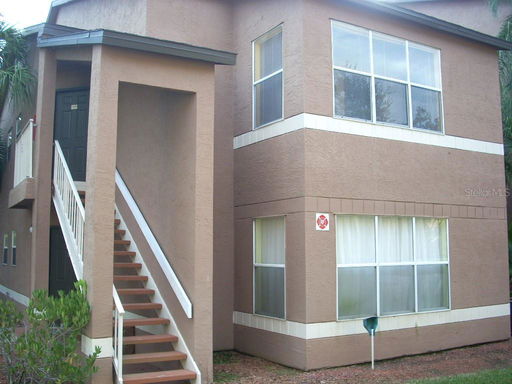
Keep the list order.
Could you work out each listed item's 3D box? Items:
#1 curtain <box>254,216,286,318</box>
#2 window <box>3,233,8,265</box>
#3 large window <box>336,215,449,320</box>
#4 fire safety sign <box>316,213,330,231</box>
[{"bbox_3d":[0.262,1.160,8.469,0.100,1.530,0.895,3,-7,-31],"label":"curtain"},{"bbox_3d":[-6.954,1.586,15.307,0.100,0.883,0.891,3,-7,-31],"label":"window"},{"bbox_3d":[2.196,1.153,8.586,2.455,1.521,0.100,3,-7,-31],"label":"large window"},{"bbox_3d":[0.970,0.434,7.856,0.239,0.247,0.020,3,-7,-31],"label":"fire safety sign"}]

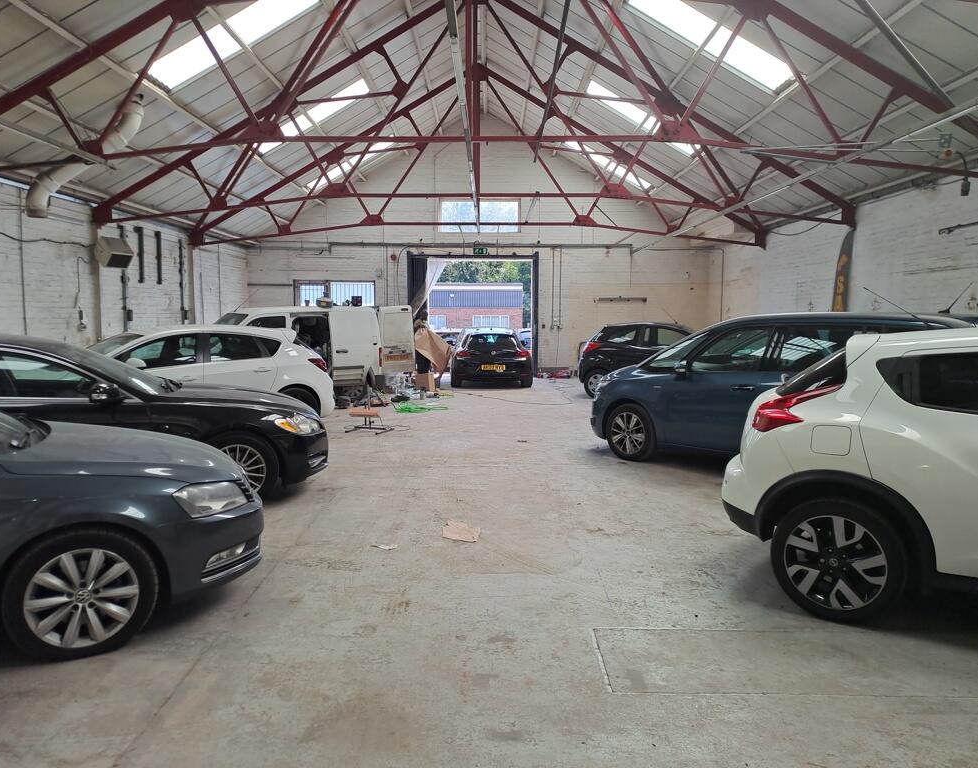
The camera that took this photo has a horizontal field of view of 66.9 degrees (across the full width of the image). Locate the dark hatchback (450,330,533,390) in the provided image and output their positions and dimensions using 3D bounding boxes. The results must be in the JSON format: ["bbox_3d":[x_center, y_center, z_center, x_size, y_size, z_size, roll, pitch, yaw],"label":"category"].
[{"bbox_3d":[-0.027,-0.754,18.600,1.820,1.410,4.256,0,5,-3],"label":"dark hatchback"}]

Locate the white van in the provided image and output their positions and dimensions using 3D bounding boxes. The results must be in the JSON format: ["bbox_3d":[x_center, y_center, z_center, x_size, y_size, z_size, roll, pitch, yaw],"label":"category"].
[{"bbox_3d":[-4.209,-0.538,13.761,4.600,1.820,1.800,-3,6,-34],"label":"white van"}]

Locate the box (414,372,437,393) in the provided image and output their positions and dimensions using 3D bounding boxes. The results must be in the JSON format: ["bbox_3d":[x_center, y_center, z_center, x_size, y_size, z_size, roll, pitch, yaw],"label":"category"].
[{"bbox_3d":[-1.335,-0.037,16.190,0.340,0.400,0.280,3,6,35],"label":"box"}]

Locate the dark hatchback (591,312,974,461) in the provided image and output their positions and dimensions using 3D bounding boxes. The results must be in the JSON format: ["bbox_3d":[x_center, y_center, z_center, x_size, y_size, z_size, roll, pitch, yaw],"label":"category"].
[{"bbox_3d":[3.177,0.068,8.031,4.430,1.610,1.830,4,6,38],"label":"dark hatchback"}]

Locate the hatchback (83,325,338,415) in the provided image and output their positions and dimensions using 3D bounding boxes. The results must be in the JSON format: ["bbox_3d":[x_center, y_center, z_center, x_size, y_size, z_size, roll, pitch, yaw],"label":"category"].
[{"bbox_3d":[-4.342,-0.062,10.152,4.420,1.500,1.820,-3,6,-32],"label":"hatchback"}]

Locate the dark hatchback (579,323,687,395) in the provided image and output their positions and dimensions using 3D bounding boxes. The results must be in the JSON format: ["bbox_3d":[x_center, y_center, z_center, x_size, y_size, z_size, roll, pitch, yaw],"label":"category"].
[{"bbox_3d":[3.714,-0.492,15.136,3.780,1.490,1.680,2,5,18],"label":"dark hatchback"}]

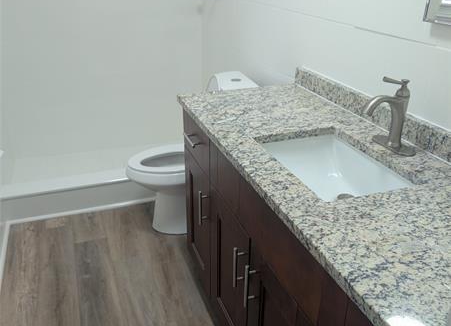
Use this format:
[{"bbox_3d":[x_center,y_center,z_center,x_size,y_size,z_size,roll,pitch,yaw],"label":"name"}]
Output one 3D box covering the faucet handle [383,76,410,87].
[{"bbox_3d":[0.474,-0.224,1.151,0.098,0.032,0.026,-9,28,-18],"label":"faucet handle"}]

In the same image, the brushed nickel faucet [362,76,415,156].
[{"bbox_3d":[0.468,-0.140,1.190,0.164,0.222,0.156,-9,28,-18],"label":"brushed nickel faucet"}]

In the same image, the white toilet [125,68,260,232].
[{"bbox_3d":[-0.176,-0.018,2.271,0.720,0.794,0.400,-9,28,-18],"label":"white toilet"}]

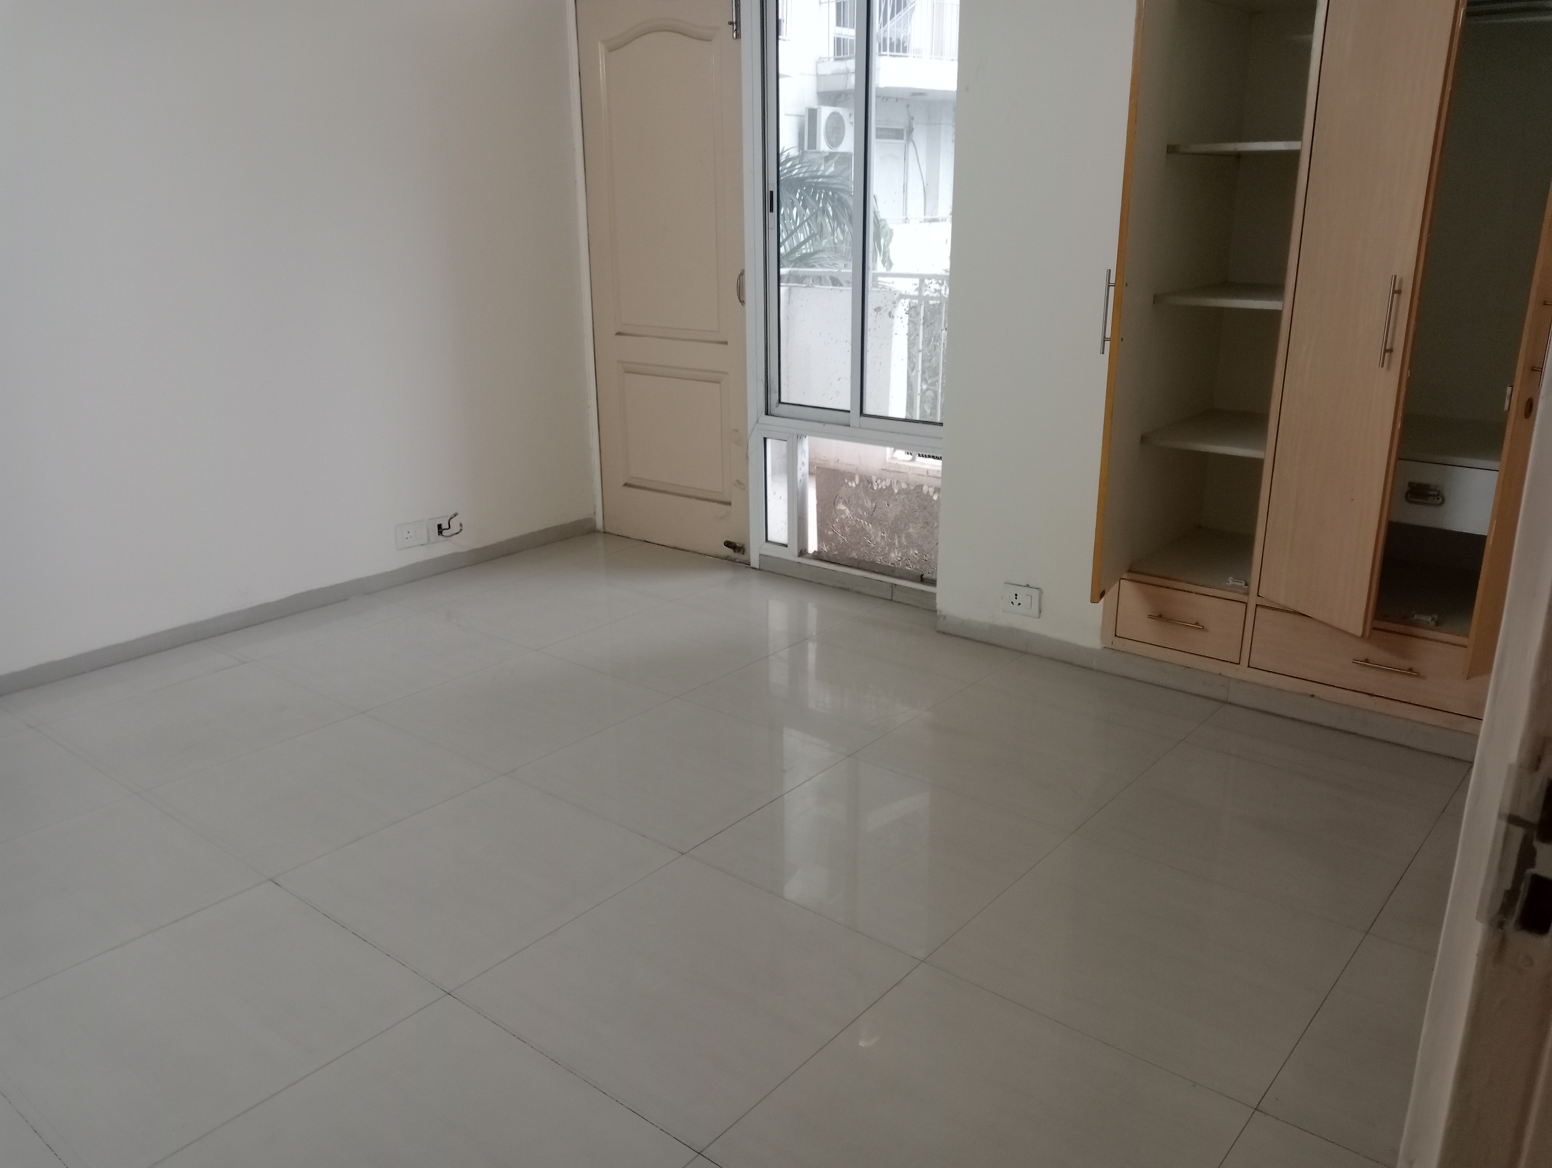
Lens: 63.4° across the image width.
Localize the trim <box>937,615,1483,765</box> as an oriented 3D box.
[{"bbox_3d":[1.137,0.264,3.467,1.600,0.072,0.020,14,23,37],"label":"trim"}]

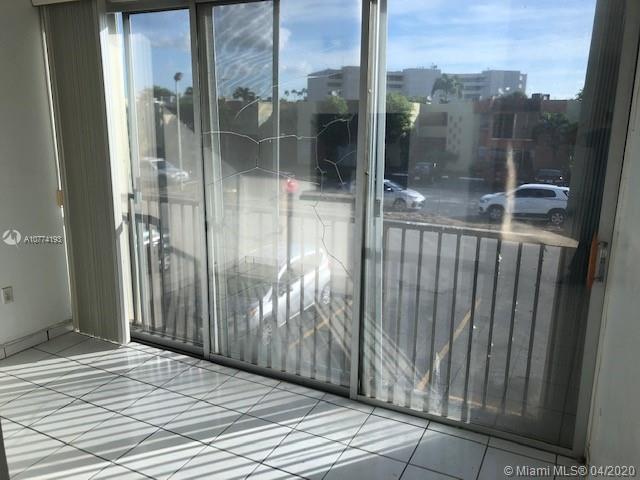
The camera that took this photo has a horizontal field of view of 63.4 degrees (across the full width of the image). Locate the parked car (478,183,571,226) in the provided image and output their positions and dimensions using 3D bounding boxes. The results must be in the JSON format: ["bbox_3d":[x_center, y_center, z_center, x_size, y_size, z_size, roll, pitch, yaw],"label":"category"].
[{"bbox_3d":[9.368,-1.690,23.346,4.270,1.660,1.790,6,14,22],"label":"parked car"}]

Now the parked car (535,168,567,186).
[{"bbox_3d":[14.791,-3.779,33.062,1.830,1.470,4.600,6,14,23],"label":"parked car"}]

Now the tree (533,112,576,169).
[{"bbox_3d":[17.070,-6.513,36.941,3.400,5.100,3.400,6,14,23],"label":"tree"}]

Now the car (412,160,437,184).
[{"bbox_3d":[7.802,-4.928,37.432,1.820,1.600,4.500,5,14,18],"label":"car"}]

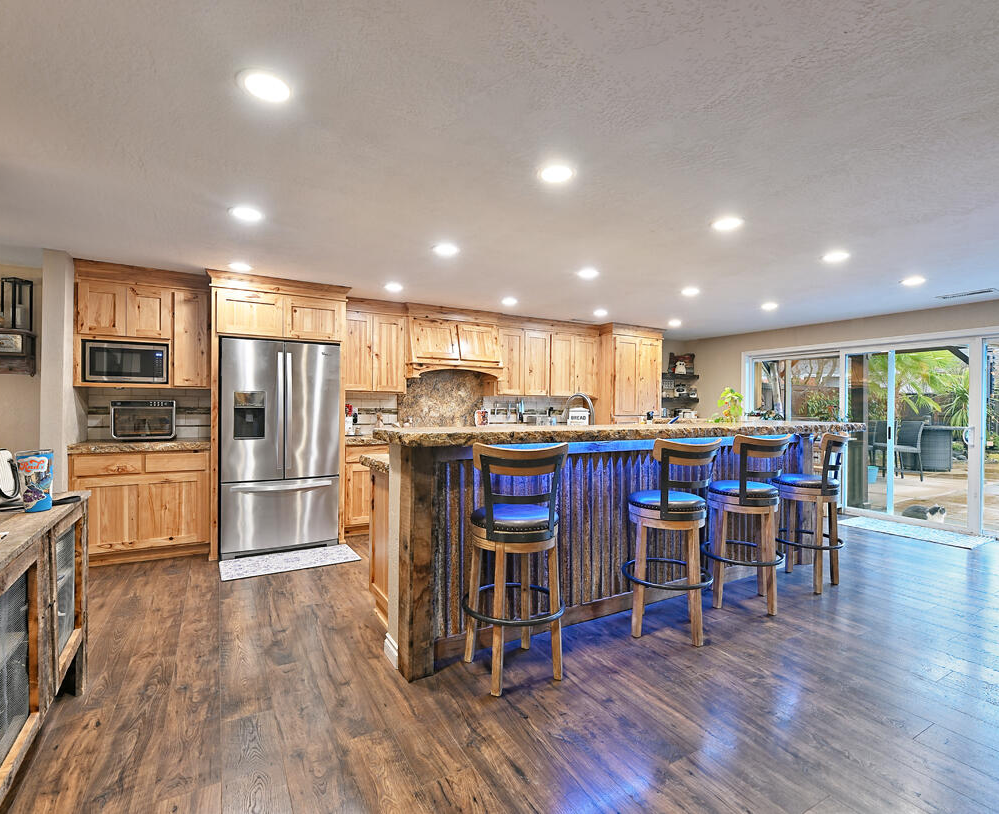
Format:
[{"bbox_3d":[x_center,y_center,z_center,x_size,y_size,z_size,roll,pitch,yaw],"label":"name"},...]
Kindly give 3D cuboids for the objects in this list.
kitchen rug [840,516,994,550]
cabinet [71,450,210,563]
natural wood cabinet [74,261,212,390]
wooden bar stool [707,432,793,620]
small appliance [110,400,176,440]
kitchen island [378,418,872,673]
[{"bbox_3d":[4.214,1.273,4.880,0.517,0.009,1.109,0,0,-29],"label":"kitchen rug"},{"bbox_3d":[-2.922,0.788,3.957,0.890,0.855,0.610,0,0,-30],"label":"cabinet"},{"bbox_3d":[-2.945,-0.619,4.015,0.878,0.932,0.542,0,0,-29],"label":"natural wood cabinet"},{"bbox_3d":[1.577,0.713,3.054,0.480,1.103,0.530,0,0,-26],"label":"wooden bar stool"},{"bbox_3d":[-2.994,0.128,4.045,0.427,0.345,0.400,0,0,-30],"label":"small appliance"},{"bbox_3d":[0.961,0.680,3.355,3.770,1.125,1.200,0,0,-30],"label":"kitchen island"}]

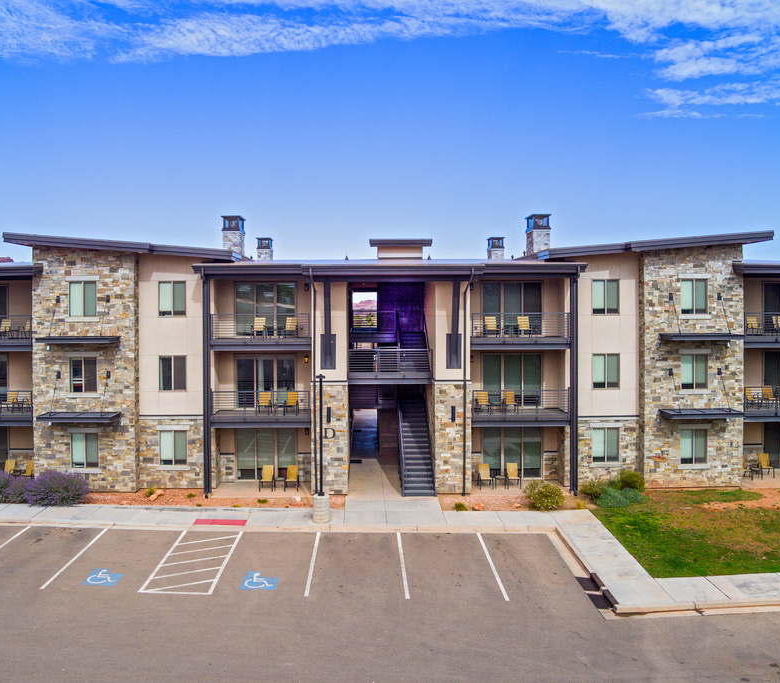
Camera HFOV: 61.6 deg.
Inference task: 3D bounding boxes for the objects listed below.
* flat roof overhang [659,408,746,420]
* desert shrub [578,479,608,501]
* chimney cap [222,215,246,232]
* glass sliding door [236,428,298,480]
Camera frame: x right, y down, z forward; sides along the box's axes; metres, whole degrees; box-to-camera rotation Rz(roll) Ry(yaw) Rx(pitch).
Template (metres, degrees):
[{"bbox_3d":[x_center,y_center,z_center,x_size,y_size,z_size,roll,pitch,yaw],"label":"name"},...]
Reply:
[{"bbox_3d":[12.830,2.986,26.950,2.950,0.220,1.150,0,2,-1],"label":"flat roof overhang"},{"bbox_3d":[8.450,6.170,27.300,1.150,0.850,1.100,0,2,-1],"label":"desert shrub"},{"bbox_3d":[-7.148,-5.319,30.038,0.861,0.702,1.330,0,2,-1],"label":"chimney cap"},{"bbox_3d":[-5.215,4.788,27.810,2.630,2.370,0.120,0,2,-1],"label":"glass sliding door"}]

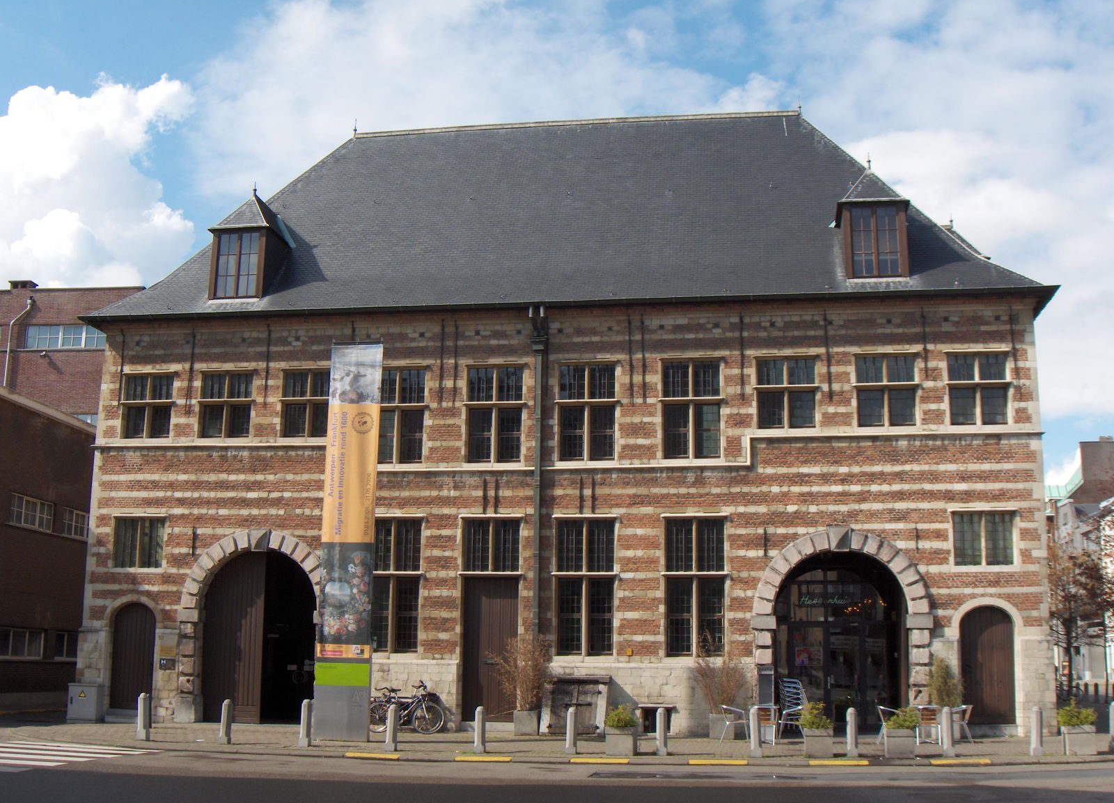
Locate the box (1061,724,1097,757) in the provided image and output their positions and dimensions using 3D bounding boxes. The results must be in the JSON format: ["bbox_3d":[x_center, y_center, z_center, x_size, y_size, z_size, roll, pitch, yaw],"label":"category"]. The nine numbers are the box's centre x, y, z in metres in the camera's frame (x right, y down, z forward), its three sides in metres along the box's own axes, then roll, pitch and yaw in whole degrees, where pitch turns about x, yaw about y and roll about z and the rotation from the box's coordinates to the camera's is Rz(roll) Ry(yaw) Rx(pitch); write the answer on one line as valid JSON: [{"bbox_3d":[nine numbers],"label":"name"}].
[{"bbox_3d":[8.571,5.561,20.608,0.480,0.480,0.480,-1,-11,9],"label":"box"}]

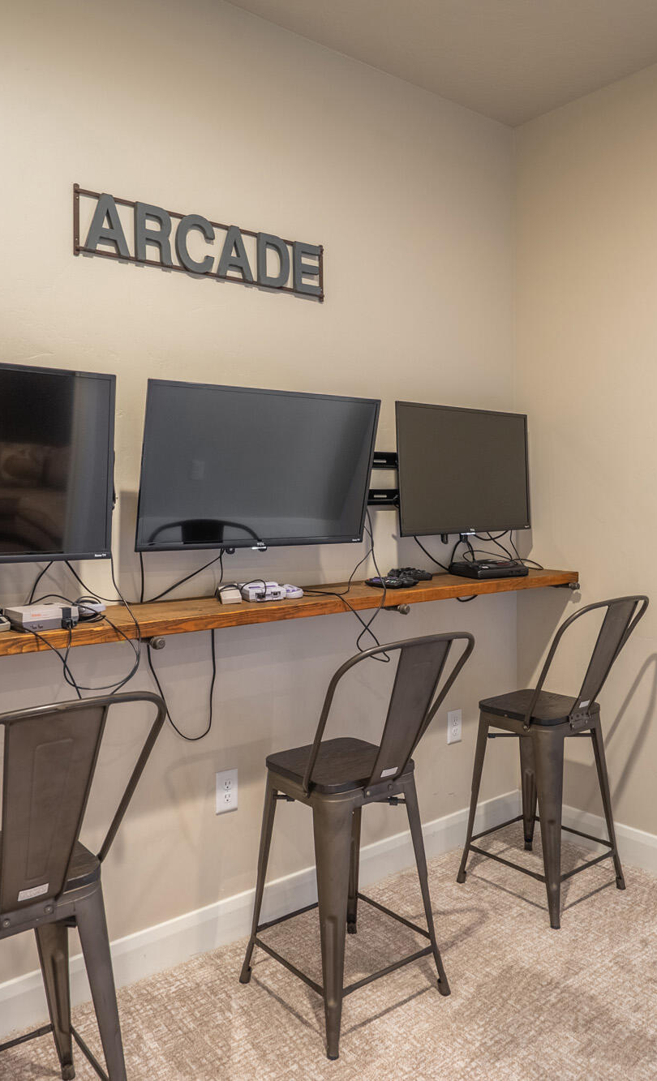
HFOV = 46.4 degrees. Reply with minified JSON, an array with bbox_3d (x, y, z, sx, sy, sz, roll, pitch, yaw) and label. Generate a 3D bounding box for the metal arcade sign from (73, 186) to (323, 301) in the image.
[{"bbox_3d":[-0.326,-0.818,2.157,0.787,0.173,0.035,-2,2,-39],"label":"metal arcade sign"}]

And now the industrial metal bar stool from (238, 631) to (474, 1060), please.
[{"bbox_3d":[0.068,0.712,2.007,0.418,0.971,0.508,-2,2,-39],"label":"industrial metal bar stool"}]

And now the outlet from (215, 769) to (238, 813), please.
[{"bbox_3d":[-0.292,0.733,2.227,0.074,0.120,0.010,-2,2,-39],"label":"outlet"}]

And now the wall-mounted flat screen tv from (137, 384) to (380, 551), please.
[{"bbox_3d":[-0.189,-0.205,2.154,0.737,0.437,0.075,-2,15,-36],"label":"wall-mounted flat screen tv"}]

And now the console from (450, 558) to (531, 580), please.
[{"bbox_3d":[0.559,0.100,2.695,0.211,0.045,0.191,-2,2,-24],"label":"console"}]

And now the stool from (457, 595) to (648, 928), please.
[{"bbox_3d":[0.742,0.676,2.533,0.418,0.971,0.508,-2,2,-39],"label":"stool"}]

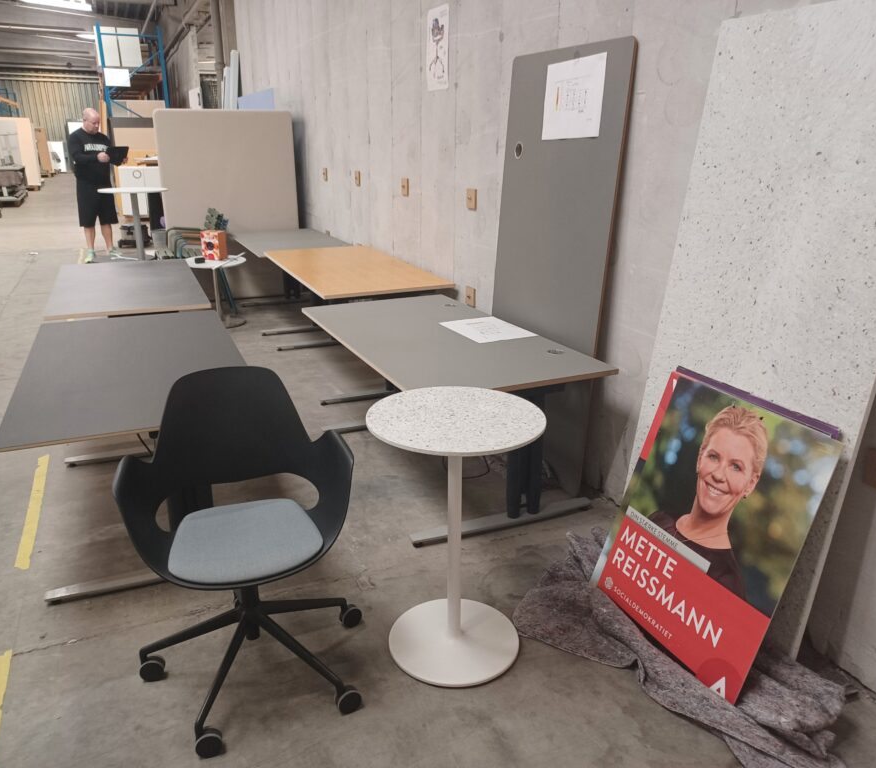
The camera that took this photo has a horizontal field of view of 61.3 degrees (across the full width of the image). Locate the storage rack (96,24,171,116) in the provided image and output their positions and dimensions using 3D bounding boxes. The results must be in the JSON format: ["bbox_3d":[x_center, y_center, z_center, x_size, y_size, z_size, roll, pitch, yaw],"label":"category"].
[{"bbox_3d":[-5.857,-5.061,14.459,1.070,3.250,2.800,-8,21,-22],"label":"storage rack"}]

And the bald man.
[{"bbox_3d":[-4.261,-2.442,9.096,0.460,1.770,0.560,12,23,32],"label":"bald man"}]

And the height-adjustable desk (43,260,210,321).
[{"bbox_3d":[-1.888,-0.295,4.607,0.800,0.677,1.600,-8,20,-21],"label":"height-adjustable desk"}]

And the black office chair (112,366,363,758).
[{"bbox_3d":[-0.532,0.444,2.062,0.670,0.855,0.660,-6,20,-17],"label":"black office chair"}]

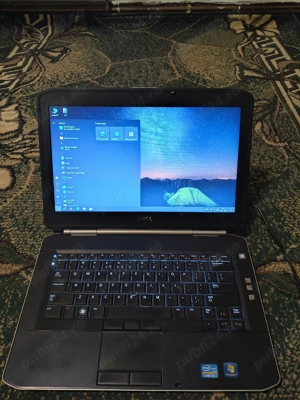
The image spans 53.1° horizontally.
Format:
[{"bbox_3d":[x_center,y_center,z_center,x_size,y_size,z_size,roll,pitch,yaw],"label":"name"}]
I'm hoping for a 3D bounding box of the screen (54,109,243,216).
[{"bbox_3d":[-0.009,-0.066,0.503,0.311,0.175,0.006,0,10,0],"label":"screen"}]

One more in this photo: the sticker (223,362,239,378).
[{"bbox_3d":[0.101,0.213,0.376,0.018,0.001,0.017,0,47,0],"label":"sticker"}]

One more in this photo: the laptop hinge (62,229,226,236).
[{"bbox_3d":[-0.009,0.056,0.526,0.283,0.010,0.010,0,47,0],"label":"laptop hinge"}]

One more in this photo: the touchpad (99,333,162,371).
[{"bbox_3d":[-0.024,0.198,0.392,0.080,0.003,0.048,0,47,0],"label":"touchpad"}]

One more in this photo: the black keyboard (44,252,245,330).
[{"bbox_3d":[-0.011,0.134,0.453,0.286,0.007,0.121,0,47,0],"label":"black keyboard"}]

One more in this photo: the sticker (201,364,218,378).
[{"bbox_3d":[0.074,0.214,0.375,0.021,0.001,0.015,0,47,0],"label":"sticker"}]

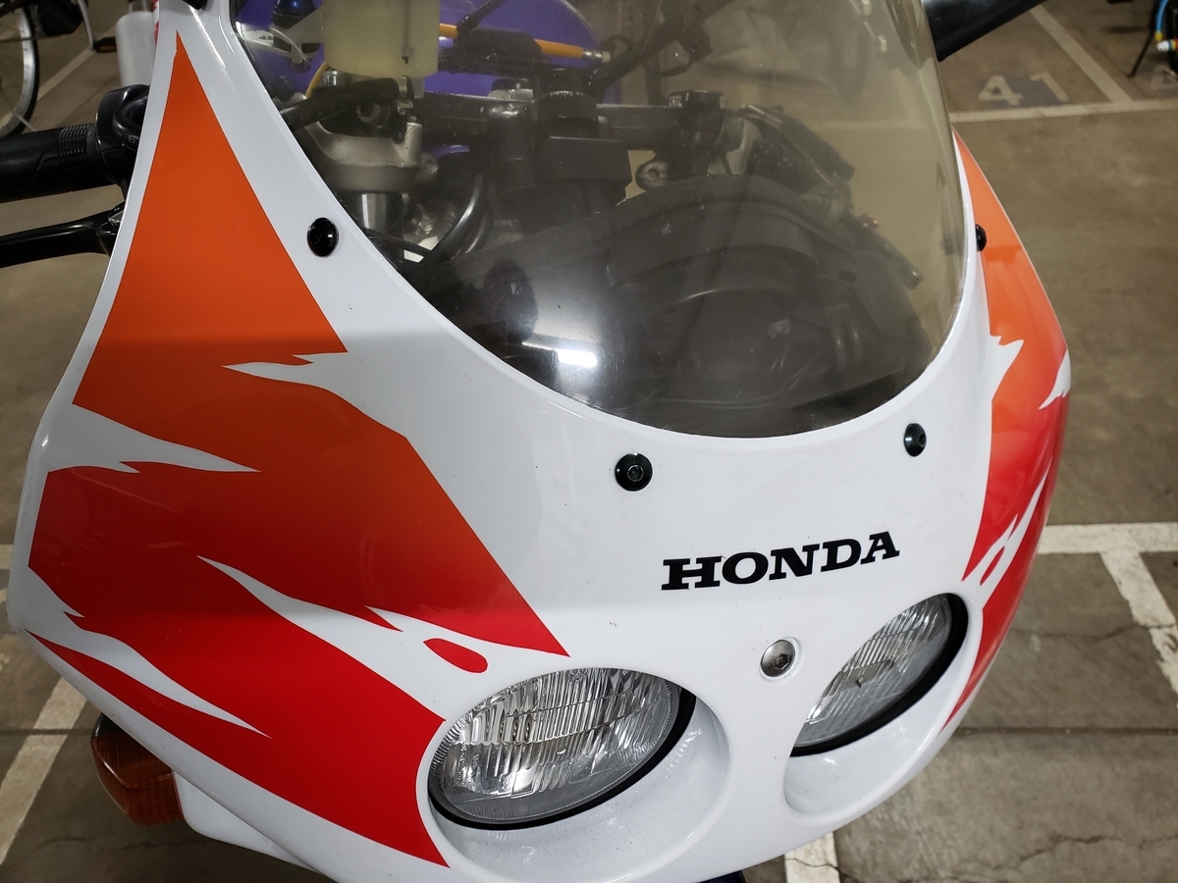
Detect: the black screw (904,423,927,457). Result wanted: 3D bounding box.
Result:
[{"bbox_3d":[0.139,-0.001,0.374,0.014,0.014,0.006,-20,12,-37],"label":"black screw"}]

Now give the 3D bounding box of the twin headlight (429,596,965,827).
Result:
[{"bbox_3d":[0.051,0.100,0.427,0.276,0.121,0.095,-4,36,-24],"label":"twin headlight"}]

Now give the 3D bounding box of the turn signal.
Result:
[{"bbox_3d":[-0.217,0.147,0.425,0.048,0.052,0.065,-4,41,-24],"label":"turn signal"}]

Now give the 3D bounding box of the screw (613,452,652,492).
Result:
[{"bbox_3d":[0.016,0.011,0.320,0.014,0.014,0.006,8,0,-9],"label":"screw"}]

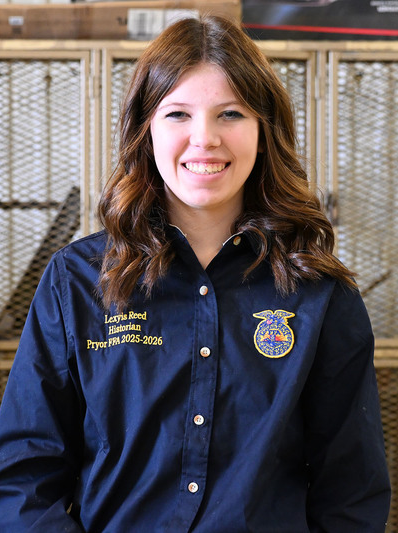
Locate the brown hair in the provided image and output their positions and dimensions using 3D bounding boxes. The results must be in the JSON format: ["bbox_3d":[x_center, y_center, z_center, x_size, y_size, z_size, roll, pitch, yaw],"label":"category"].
[{"bbox_3d":[0.033,-0.126,2.030,0.310,0.355,0.250,0,3,0],"label":"brown hair"}]

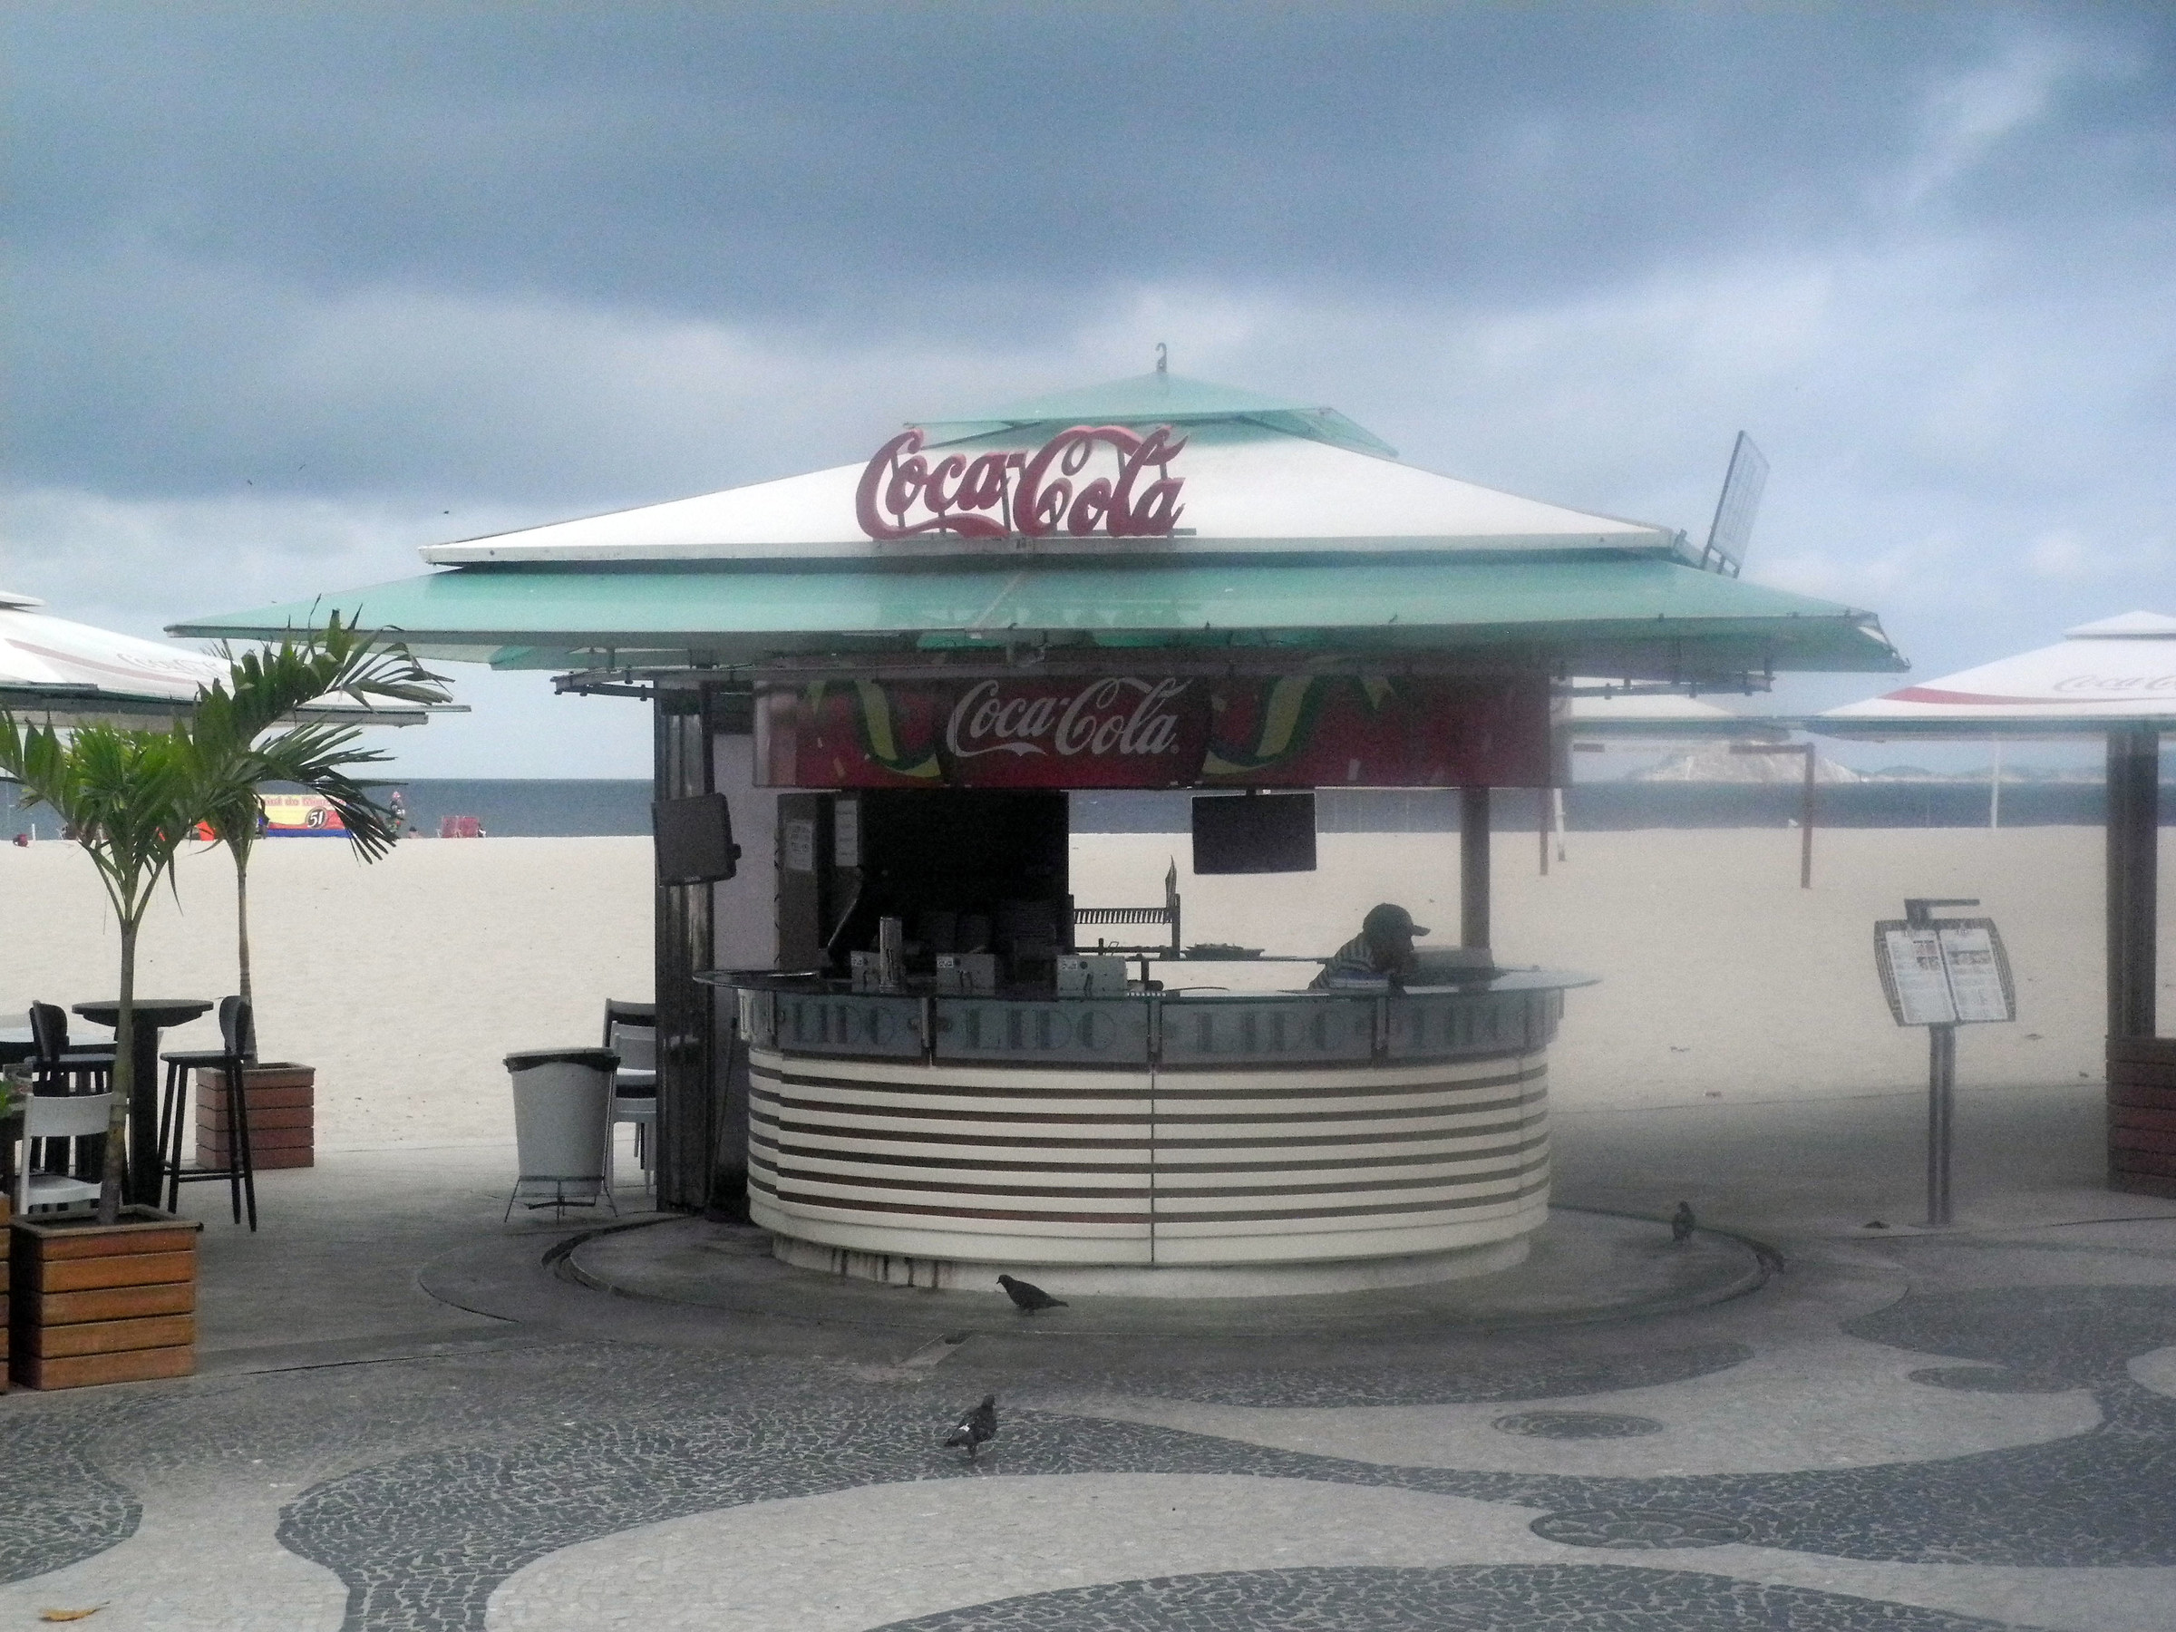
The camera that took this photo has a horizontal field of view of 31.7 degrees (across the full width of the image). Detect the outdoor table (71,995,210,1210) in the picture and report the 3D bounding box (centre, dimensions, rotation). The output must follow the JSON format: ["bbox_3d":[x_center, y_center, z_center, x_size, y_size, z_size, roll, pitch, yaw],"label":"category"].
[{"bbox_3d":[-4.205,1.349,17.064,0.625,1.030,0.625,0,1,-33],"label":"outdoor table"}]

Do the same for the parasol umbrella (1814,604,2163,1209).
[{"bbox_3d":[5.439,0.429,19.895,3.150,2.950,3.150,0,1,15],"label":"parasol umbrella"}]

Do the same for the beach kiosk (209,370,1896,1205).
[{"bbox_3d":[0.330,-0.048,16.750,6.300,3.830,6.350,0,1,13],"label":"beach kiosk"}]

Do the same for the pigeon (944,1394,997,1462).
[{"bbox_3d":[-0.347,1.816,11.458,0.260,0.205,0.120,0,1,-40],"label":"pigeon"}]

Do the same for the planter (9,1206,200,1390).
[{"bbox_3d":[-3.400,1.645,13.117,0.540,0.515,0.540,0,1,-33],"label":"planter"}]

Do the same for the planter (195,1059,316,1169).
[{"bbox_3d":[-4.380,1.584,20.116,0.515,0.500,0.515,0,1,-25],"label":"planter"}]

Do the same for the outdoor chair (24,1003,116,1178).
[{"bbox_3d":[-4.450,1.345,16.934,0.430,1.040,0.400,0,1,-28],"label":"outdoor chair"}]

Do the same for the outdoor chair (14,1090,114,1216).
[{"bbox_3d":[-4.040,1.479,14.995,0.440,0.810,0.480,0,1,-34],"label":"outdoor chair"}]

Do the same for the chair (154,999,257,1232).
[{"bbox_3d":[-3.950,1.337,17.194,0.430,1.050,0.400,0,1,-28],"label":"chair"}]

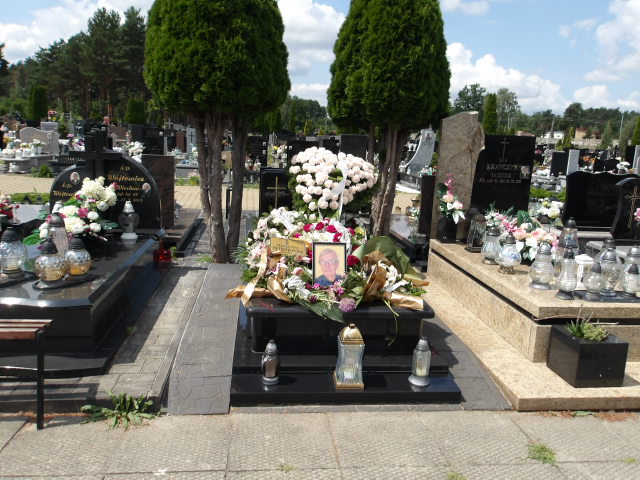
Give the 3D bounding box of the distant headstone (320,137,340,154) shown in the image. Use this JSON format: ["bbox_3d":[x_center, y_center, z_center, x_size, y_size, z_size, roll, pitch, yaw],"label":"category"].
[{"bbox_3d":[0.321,-2.629,15.046,0.580,0.800,0.150,1,12,-8],"label":"distant headstone"}]

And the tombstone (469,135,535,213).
[{"bbox_3d":[1.843,-0.544,5.152,0.660,1.050,0.110,1,12,-6],"label":"tombstone"}]

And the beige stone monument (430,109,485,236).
[{"bbox_3d":[1.402,-0.639,5.144,0.430,1.280,0.180,2,12,-8],"label":"beige stone monument"}]

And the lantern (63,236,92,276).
[{"bbox_3d":[-1.574,0.113,3.227,0.180,0.265,0.180,2,12,-8],"label":"lantern"}]

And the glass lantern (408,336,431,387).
[{"bbox_3d":[0.583,0.680,2.840,0.130,0.268,0.130,1,12,-6],"label":"glass lantern"}]

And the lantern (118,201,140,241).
[{"bbox_3d":[-1.696,-0.181,4.437,0.180,0.330,0.180,2,12,-8],"label":"lantern"}]

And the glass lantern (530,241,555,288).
[{"bbox_3d":[1.621,0.179,3.628,0.180,0.330,0.180,2,12,-8],"label":"glass lantern"}]

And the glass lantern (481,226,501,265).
[{"bbox_3d":[1.446,0.034,4.190,0.165,0.325,0.165,1,12,-8],"label":"glass lantern"}]

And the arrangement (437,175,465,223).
[{"bbox_3d":[1.320,-0.410,5.049,0.260,0.470,0.220,2,12,-8],"label":"arrangement"}]

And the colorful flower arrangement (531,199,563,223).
[{"bbox_3d":[2.790,-0.351,6.150,0.390,0.320,0.320,1,12,-6],"label":"colorful flower arrangement"}]

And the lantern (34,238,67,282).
[{"bbox_3d":[-1.643,0.136,3.019,0.195,0.290,0.195,1,12,-8],"label":"lantern"}]

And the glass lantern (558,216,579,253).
[{"bbox_3d":[2.228,-0.008,4.437,0.165,0.375,0.165,1,12,-8],"label":"glass lantern"}]

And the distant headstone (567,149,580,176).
[{"bbox_3d":[8.725,-2.615,17.260,0.380,0.980,0.110,2,12,-7],"label":"distant headstone"}]

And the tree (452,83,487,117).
[{"bbox_3d":[27.135,-22.657,89.993,6.500,11.600,6.500,1,12,-8],"label":"tree"}]

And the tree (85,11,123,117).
[{"bbox_3d":[-25.154,-19.577,58.000,4.300,14.000,4.300,1,12,-6],"label":"tree"}]

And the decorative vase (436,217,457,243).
[{"bbox_3d":[1.298,-0.117,5.090,0.150,0.270,0.150,2,12,-8],"label":"decorative vase"}]

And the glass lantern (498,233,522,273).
[{"bbox_3d":[1.510,0.101,3.988,0.180,0.320,0.180,2,12,-8],"label":"glass lantern"}]

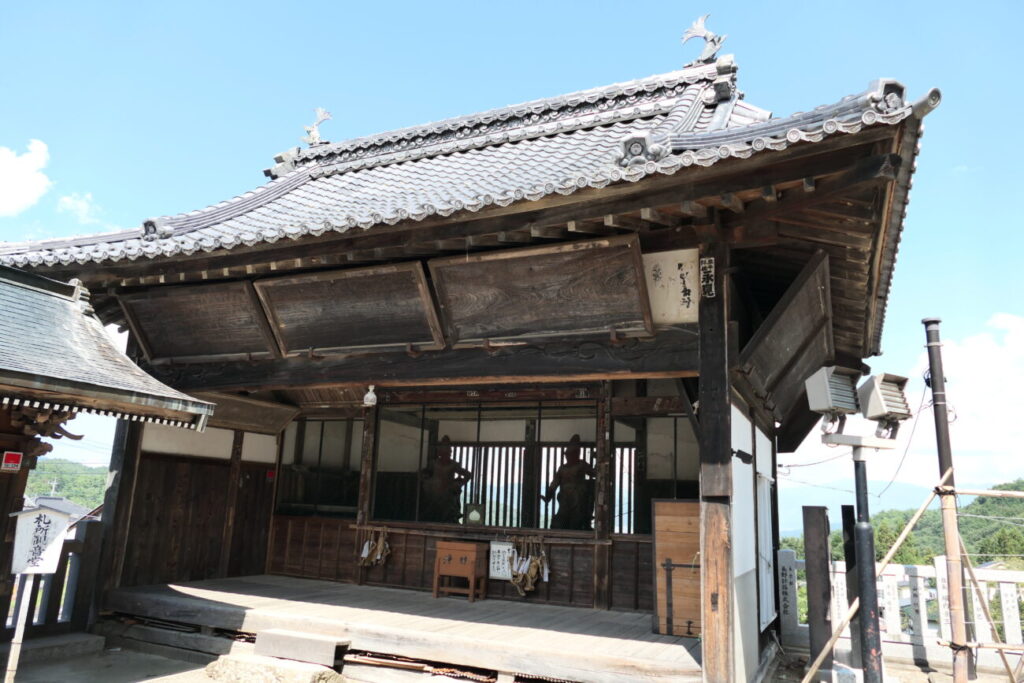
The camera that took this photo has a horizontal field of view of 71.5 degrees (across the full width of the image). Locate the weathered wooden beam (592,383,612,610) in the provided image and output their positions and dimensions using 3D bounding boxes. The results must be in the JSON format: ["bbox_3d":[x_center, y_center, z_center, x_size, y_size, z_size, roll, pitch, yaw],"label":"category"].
[{"bbox_3d":[1.208,1.971,9.242,0.177,2.830,0.171,-3,-14,24],"label":"weathered wooden beam"}]

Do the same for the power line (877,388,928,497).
[{"bbox_3d":[4.260,1.096,7.749,0.037,1.172,0.582,13,-17,-39],"label":"power line"}]

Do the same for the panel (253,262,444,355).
[{"bbox_3d":[-1.478,-0.265,6.411,1.782,0.790,0.080,-3,25,25],"label":"panel"}]

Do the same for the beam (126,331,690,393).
[{"bbox_3d":[-1.313,0.240,6.652,6.039,0.414,0.250,-3,-14,25],"label":"beam"}]

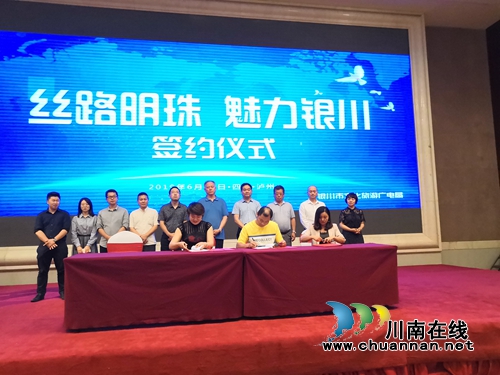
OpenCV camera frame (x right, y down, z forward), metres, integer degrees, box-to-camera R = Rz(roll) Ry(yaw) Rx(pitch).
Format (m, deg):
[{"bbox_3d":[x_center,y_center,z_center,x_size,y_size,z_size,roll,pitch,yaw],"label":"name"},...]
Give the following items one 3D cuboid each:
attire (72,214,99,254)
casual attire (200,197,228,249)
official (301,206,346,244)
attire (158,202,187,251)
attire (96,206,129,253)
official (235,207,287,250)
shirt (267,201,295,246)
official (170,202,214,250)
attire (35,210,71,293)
[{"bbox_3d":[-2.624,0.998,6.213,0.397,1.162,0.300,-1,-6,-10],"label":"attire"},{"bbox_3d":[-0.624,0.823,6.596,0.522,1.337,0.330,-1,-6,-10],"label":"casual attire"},{"bbox_3d":[0.968,0.910,5.416,0.652,1.285,0.750,-1,-6,-10],"label":"official"},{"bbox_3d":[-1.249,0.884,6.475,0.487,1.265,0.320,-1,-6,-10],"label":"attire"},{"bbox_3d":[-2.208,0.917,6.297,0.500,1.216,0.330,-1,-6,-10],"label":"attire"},{"bbox_3d":[0.129,0.910,5.263,0.669,1.300,0.750,-1,-6,-10],"label":"official"},{"bbox_3d":[0.534,0.691,6.820,0.555,0.921,0.330,-1,-6,-10],"label":"shirt"},{"bbox_3d":[-0.764,0.883,5.103,0.577,1.370,0.750,-1,-6,-10],"label":"official"},{"bbox_3d":[-3.072,1.007,6.099,0.538,1.384,0.360,-1,-6,-10],"label":"attire"}]

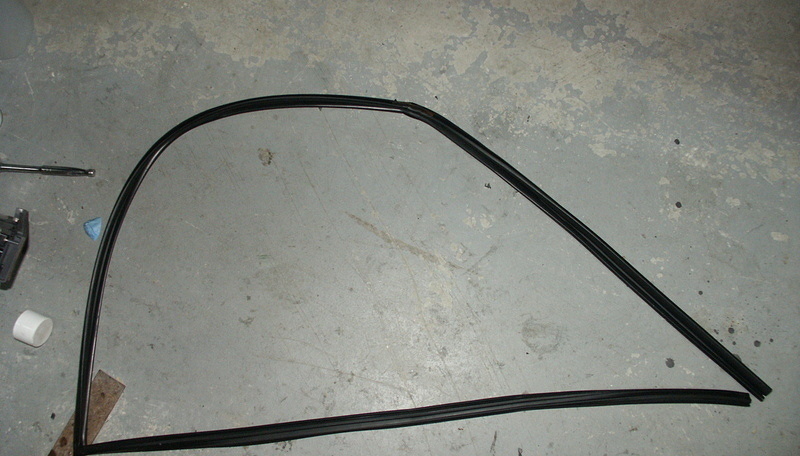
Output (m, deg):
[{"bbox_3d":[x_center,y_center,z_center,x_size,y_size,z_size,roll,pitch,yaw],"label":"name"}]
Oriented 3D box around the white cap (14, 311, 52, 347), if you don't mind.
[{"bbox_3d":[-0.551,0.152,1.009,0.034,0.044,0.044,19,76,6],"label":"white cap"}]

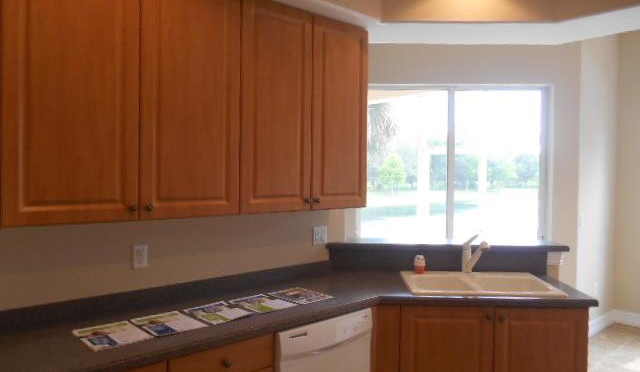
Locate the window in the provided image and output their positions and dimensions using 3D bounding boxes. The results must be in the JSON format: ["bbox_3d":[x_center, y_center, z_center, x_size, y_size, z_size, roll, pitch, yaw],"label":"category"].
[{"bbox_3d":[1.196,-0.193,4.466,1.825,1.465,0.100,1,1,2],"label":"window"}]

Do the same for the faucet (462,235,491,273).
[{"bbox_3d":[0.988,0.445,3.056,0.060,0.250,0.230,0,1,-16],"label":"faucet"}]

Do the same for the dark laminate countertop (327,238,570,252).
[{"bbox_3d":[0.842,0.404,3.333,1.581,0.038,0.344,1,1,2],"label":"dark laminate countertop"}]

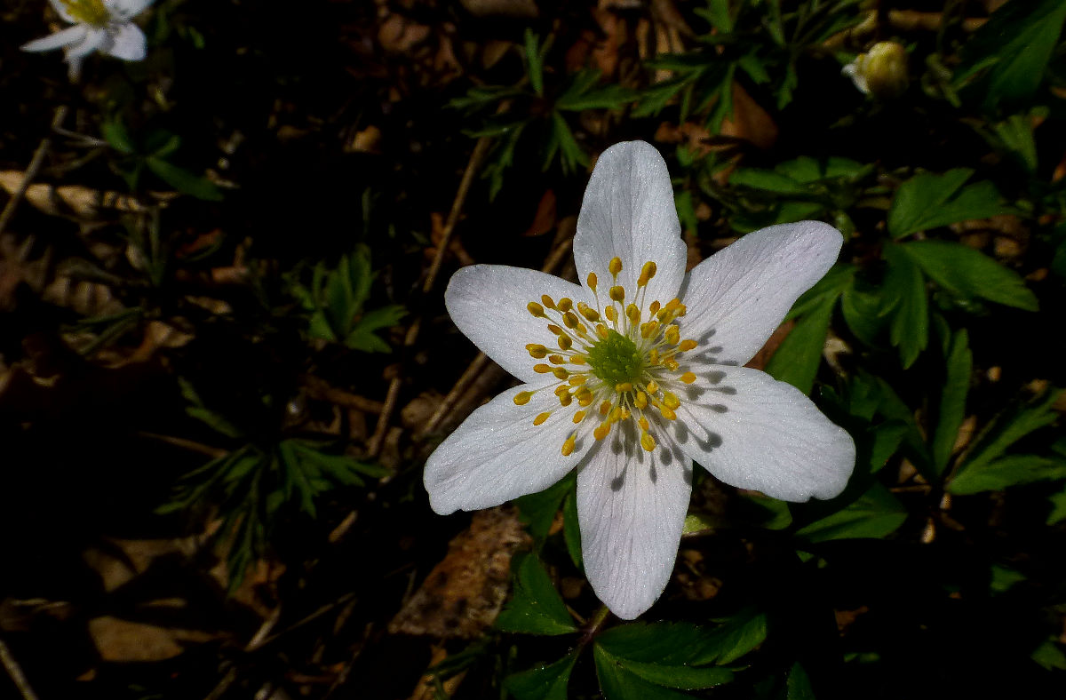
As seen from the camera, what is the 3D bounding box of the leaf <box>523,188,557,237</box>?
[{"bbox_3d":[0.002,-0.044,0.237,0.011,0.008,0.014,0,53,0],"label":"leaf"}]

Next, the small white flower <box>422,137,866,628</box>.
[{"bbox_3d":[0.010,0.002,0.073,0.043,0.013,0.046,0,80,20],"label":"small white flower"}]

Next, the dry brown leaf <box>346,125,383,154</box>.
[{"bbox_3d":[-0.059,-0.074,0.260,0.013,0.006,0.010,0,53,0],"label":"dry brown leaf"}]

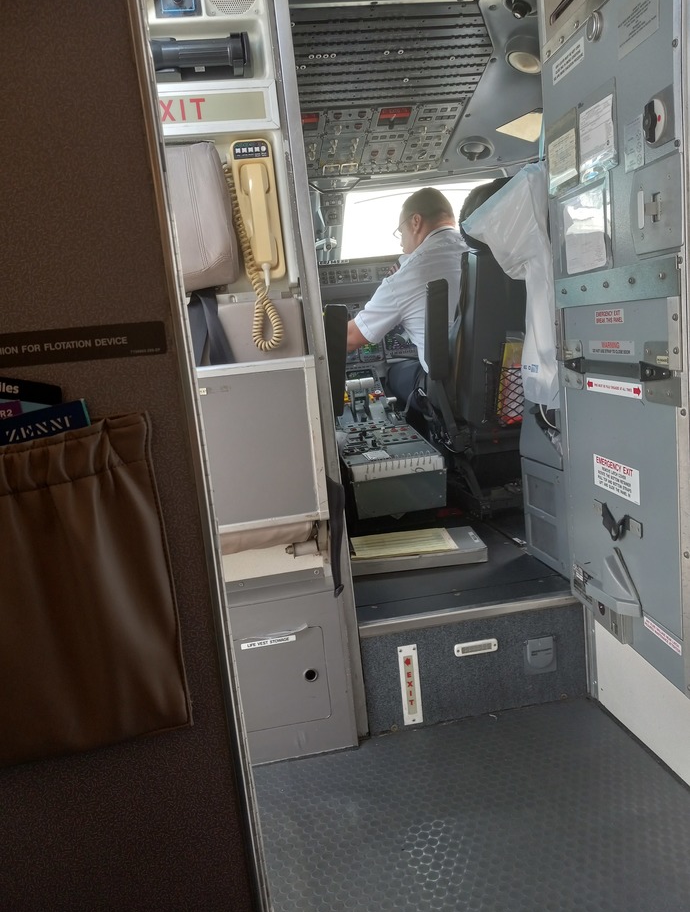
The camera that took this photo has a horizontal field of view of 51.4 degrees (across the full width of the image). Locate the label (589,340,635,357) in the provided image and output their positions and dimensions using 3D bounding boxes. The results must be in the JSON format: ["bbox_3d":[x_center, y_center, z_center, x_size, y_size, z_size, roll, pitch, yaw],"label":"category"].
[{"bbox_3d":[0.529,-0.214,1.429,0.002,0.027,0.190,-7,10,-5],"label":"label"}]

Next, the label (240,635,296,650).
[{"bbox_3d":[-0.178,0.438,1.681,0.127,0.013,0.002,-7,10,-8],"label":"label"}]

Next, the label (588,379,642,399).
[{"bbox_3d":[0.537,-0.137,1.441,0.002,0.027,0.233,-7,10,-5],"label":"label"}]

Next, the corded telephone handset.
[{"bbox_3d":[-0.196,-0.429,1.562,0.090,0.403,0.040,-7,10,-8],"label":"corded telephone handset"}]

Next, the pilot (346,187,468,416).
[{"bbox_3d":[0.322,-0.426,2.837,0.600,1.120,0.720,-11,11,-26],"label":"pilot"}]

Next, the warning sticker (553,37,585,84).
[{"bbox_3d":[0.456,-0.805,1.467,0.002,0.037,0.153,-7,10,-5],"label":"warning sticker"}]

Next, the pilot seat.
[{"bbox_3d":[0.536,-0.384,2.735,0.560,1.170,0.640,-7,10,-8],"label":"pilot seat"}]

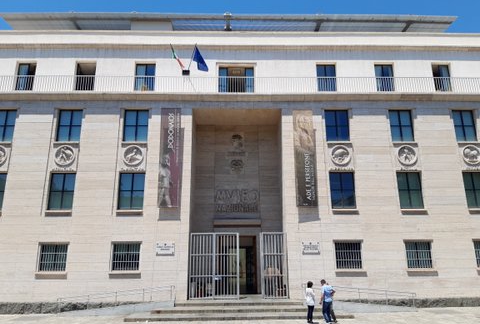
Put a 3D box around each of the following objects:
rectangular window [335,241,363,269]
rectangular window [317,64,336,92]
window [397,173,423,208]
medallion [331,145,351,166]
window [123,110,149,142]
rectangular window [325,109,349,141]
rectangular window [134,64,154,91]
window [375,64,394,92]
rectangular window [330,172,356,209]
[{"bbox_3d":[5.528,4.730,18.411,1.464,1.409,0.220,0,-14,-1],"label":"rectangular window"},{"bbox_3d":[5.642,-5.459,23.504,1.270,1.880,0.200,0,-15,-1],"label":"rectangular window"},{"bbox_3d":[9.155,1.531,19.360,1.310,1.983,0.220,0,-14,-1],"label":"window"},{"bbox_3d":[5.496,-0.353,19.618,1.095,1.174,0.170,0,-14,-1],"label":"medallion"},{"bbox_3d":[-6.058,-2.104,21.053,1.450,1.940,0.200,0,-15,-1],"label":"window"},{"bbox_3d":[5.456,-2.028,20.205,1.310,1.842,0.220,0,-14,-1],"label":"rectangular window"},{"bbox_3d":[-6.104,-5.439,23.264,1.270,1.870,0.200,0,-15,-1],"label":"rectangular window"},{"bbox_3d":[9.462,-5.478,23.585,1.270,1.890,0.200,0,-15,-1],"label":"window"},{"bbox_3d":[5.807,1.618,20.317,1.450,2.060,0.200,0,-15,-1],"label":"rectangular window"}]

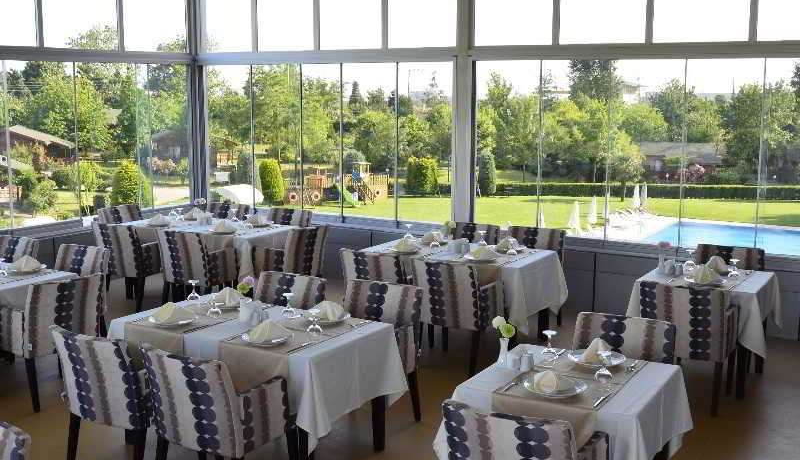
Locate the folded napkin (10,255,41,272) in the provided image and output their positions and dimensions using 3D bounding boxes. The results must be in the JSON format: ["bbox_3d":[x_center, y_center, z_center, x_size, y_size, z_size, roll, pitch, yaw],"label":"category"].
[{"bbox_3d":[-2.770,0.238,6.404,0.190,0.110,0.145,6,11,31],"label":"folded napkin"}]

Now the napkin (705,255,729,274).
[{"bbox_3d":[2.315,0.251,6.333,0.170,0.105,0.140,5,10,30],"label":"napkin"}]

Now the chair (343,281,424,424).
[{"bbox_3d":[-0.223,0.811,5.324,0.550,0.870,0.610,5,10,30],"label":"chair"}]

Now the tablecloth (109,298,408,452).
[{"bbox_3d":[-0.867,0.759,5.037,1.520,0.460,0.890,5,10,30],"label":"tablecloth"}]

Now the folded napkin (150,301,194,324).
[{"bbox_3d":[-1.318,0.462,5.003,0.220,0.100,0.180,5,10,30],"label":"folded napkin"}]

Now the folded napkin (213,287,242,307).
[{"bbox_3d":[-1.062,0.410,5.379,0.180,0.110,0.140,6,11,31],"label":"folded napkin"}]

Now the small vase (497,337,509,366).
[{"bbox_3d":[0.507,0.598,4.240,0.060,0.148,0.060,0,9,0],"label":"small vase"}]

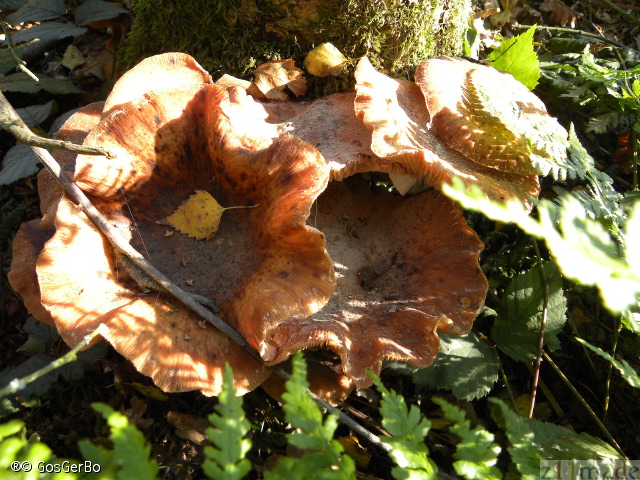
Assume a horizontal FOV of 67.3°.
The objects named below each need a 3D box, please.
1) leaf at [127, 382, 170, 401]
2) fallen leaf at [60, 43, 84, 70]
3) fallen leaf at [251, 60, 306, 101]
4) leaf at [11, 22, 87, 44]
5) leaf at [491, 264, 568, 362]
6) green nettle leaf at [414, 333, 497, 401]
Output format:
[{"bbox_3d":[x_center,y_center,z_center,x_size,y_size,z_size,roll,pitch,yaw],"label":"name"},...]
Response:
[{"bbox_3d":[-0.177,0.153,0.490,0.043,0.013,0.022,15,41,8],"label":"leaf"},{"bbox_3d":[-0.391,-0.288,0.760,0.038,0.012,0.046,-1,53,-8],"label":"fallen leaf"},{"bbox_3d":[-0.053,-0.204,0.610,0.070,0.025,0.056,0,60,0],"label":"fallen leaf"},{"bbox_3d":[-0.441,-0.335,0.780,0.116,0.017,0.050,-7,47,-7],"label":"leaf"},{"bbox_3d":[0.214,0.074,0.490,0.073,0.018,0.100,9,63,1],"label":"leaf"},{"bbox_3d":[0.131,0.123,0.475,0.090,0.018,0.068,16,57,7],"label":"green nettle leaf"}]

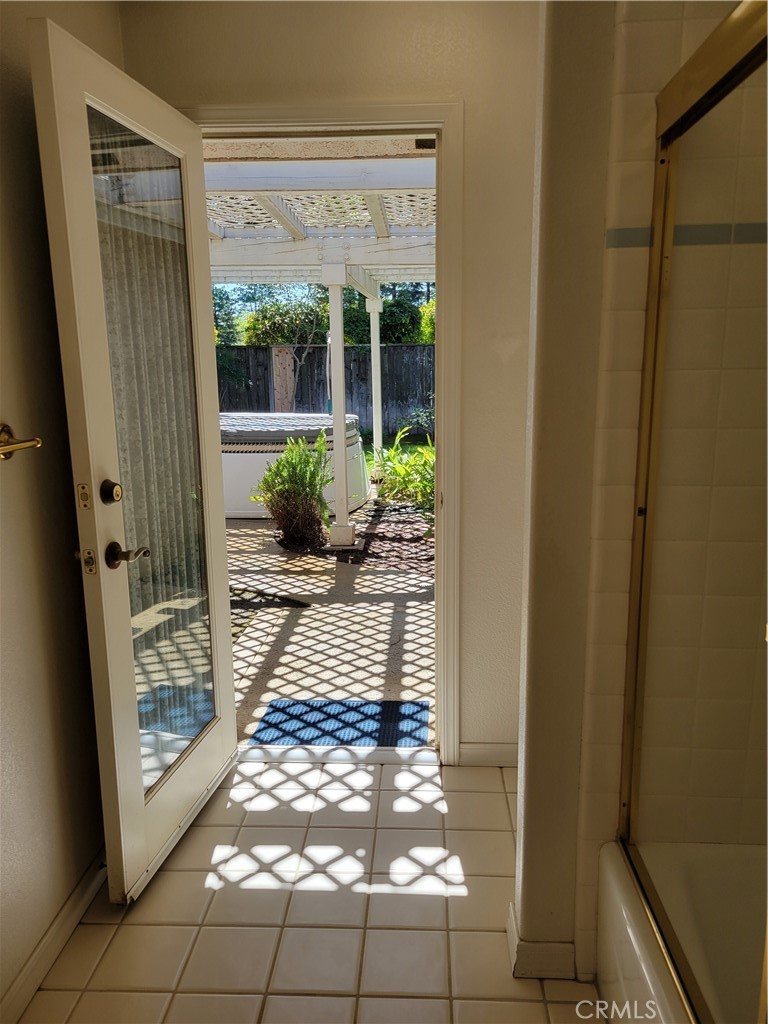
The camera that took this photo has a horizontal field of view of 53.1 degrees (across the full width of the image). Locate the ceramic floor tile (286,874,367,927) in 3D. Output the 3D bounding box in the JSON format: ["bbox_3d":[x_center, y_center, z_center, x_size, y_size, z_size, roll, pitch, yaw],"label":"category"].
[{"bbox_3d":[-0.142,1.013,2.002,0.197,0.010,0.197,-1,12,3],"label":"ceramic floor tile"}]

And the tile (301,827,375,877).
[{"bbox_3d":[-0.131,0.965,2.187,0.199,0.010,0.199,0,11,3],"label":"tile"}]

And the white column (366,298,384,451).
[{"bbox_3d":[-0.080,-1.377,8.809,0.180,2.051,0.180,-1,12,3],"label":"white column"}]

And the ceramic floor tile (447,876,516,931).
[{"bbox_3d":[0.264,0.999,1.955,0.198,0.010,0.198,0,12,3],"label":"ceramic floor tile"}]

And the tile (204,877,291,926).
[{"bbox_3d":[-0.347,1.015,2.014,0.197,0.010,0.197,-1,12,3],"label":"tile"}]

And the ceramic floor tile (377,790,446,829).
[{"bbox_3d":[0.082,0.925,2.380,0.199,0.010,0.199,0,11,3],"label":"ceramic floor tile"}]

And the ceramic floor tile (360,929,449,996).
[{"bbox_3d":[0.051,1.052,1.791,0.197,0.010,0.197,-1,12,3],"label":"ceramic floor tile"}]

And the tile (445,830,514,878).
[{"bbox_3d":[0.274,0.959,2.153,0.198,0.010,0.198,0,12,3],"label":"tile"}]

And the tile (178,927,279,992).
[{"bbox_3d":[-0.354,1.042,1.791,0.199,0.010,0.199,0,11,3],"label":"tile"}]

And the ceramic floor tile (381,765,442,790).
[{"bbox_3d":[0.092,0.893,2.570,0.197,0.010,0.151,-1,12,3],"label":"ceramic floor tile"}]

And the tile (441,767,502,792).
[{"bbox_3d":[0.293,0.882,2.527,0.198,0.010,0.155,0,12,3],"label":"tile"}]

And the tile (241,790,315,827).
[{"bbox_3d":[-0.322,0.928,2.401,0.199,0.010,0.199,0,11,3],"label":"tile"}]

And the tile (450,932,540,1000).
[{"bbox_3d":[0.255,1.051,1.780,0.197,0.010,0.197,-1,12,3],"label":"tile"}]

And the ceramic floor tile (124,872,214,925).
[{"bbox_3d":[-0.551,1.017,2.025,0.197,0.010,0.197,-1,12,3],"label":"ceramic floor tile"}]

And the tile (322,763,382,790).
[{"bbox_3d":[-0.112,0.895,2.581,0.197,0.010,0.151,-1,12,3],"label":"tile"}]

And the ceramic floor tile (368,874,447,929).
[{"bbox_3d":[0.062,1.012,1.991,0.197,0.010,0.197,-1,12,3],"label":"ceramic floor tile"}]

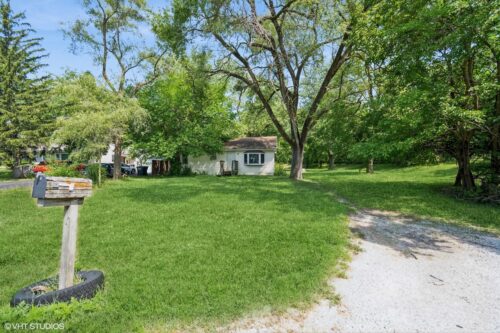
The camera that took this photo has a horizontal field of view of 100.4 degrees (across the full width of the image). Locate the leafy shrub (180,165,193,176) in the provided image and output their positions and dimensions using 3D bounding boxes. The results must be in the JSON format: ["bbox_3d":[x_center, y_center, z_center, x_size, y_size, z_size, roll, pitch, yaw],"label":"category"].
[{"bbox_3d":[-6.900,0.430,22.700,1.250,1.300,1.250,0,0,0],"label":"leafy shrub"}]

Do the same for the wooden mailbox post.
[{"bbox_3d":[-2.090,0.750,2.360,0.190,1.370,0.510,0,0,11],"label":"wooden mailbox post"}]

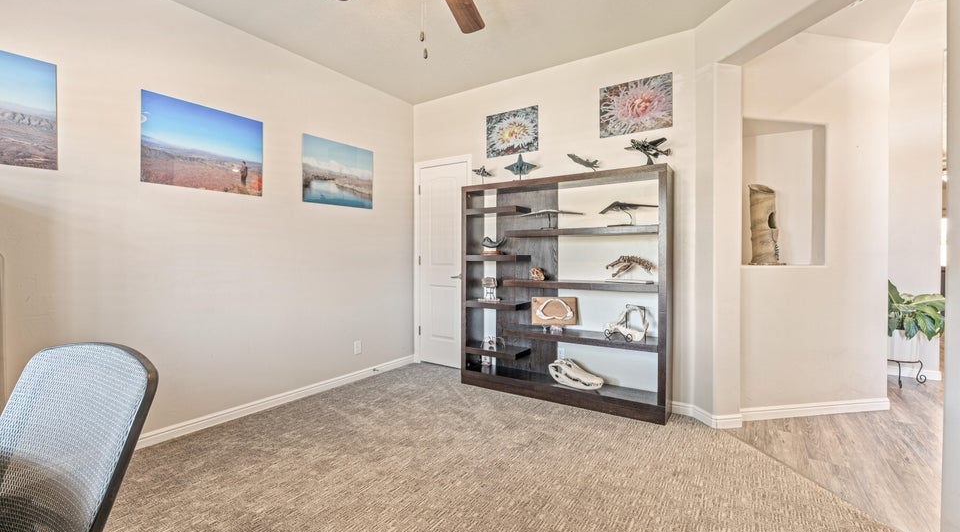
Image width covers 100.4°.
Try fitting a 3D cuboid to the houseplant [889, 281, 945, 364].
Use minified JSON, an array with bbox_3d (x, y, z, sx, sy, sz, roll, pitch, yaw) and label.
[{"bbox_3d":[3.770,0.481,3.583,0.550,0.740,0.570,-1,2,-44],"label":"houseplant"}]

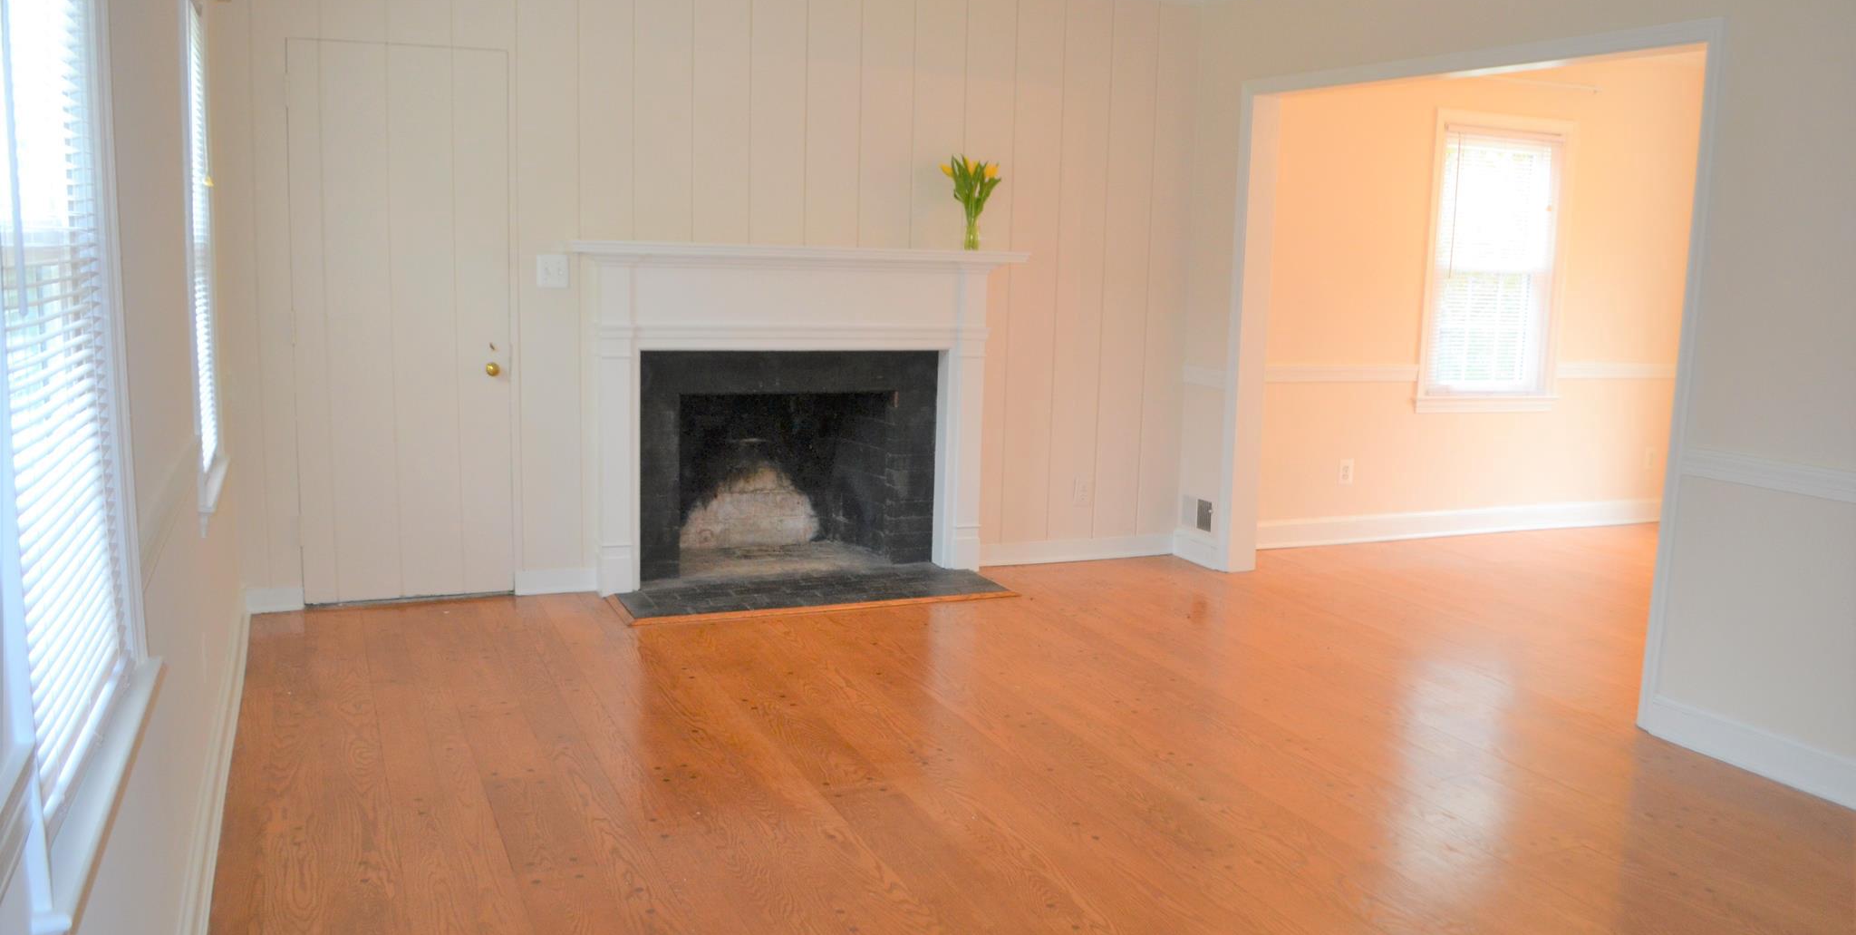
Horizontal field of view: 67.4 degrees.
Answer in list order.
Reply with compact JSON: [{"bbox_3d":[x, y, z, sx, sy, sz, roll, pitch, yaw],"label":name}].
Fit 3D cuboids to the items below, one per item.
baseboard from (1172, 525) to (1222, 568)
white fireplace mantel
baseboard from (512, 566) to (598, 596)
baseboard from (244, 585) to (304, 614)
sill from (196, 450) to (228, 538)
[{"bbox_3d":[1.228,0.370,6.350,0.020,0.120,0.385,-2,10,-24],"label":"baseboard"},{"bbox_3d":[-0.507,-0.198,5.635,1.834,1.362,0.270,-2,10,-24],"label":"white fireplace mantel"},{"bbox_3d":[-1.447,0.444,5.427,0.312,0.104,0.020,-2,10,-24],"label":"baseboard"},{"bbox_3d":[-2.364,0.479,5.037,0.190,0.101,0.020,-2,10,-24],"label":"baseboard"},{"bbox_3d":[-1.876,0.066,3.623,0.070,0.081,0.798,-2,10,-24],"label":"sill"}]

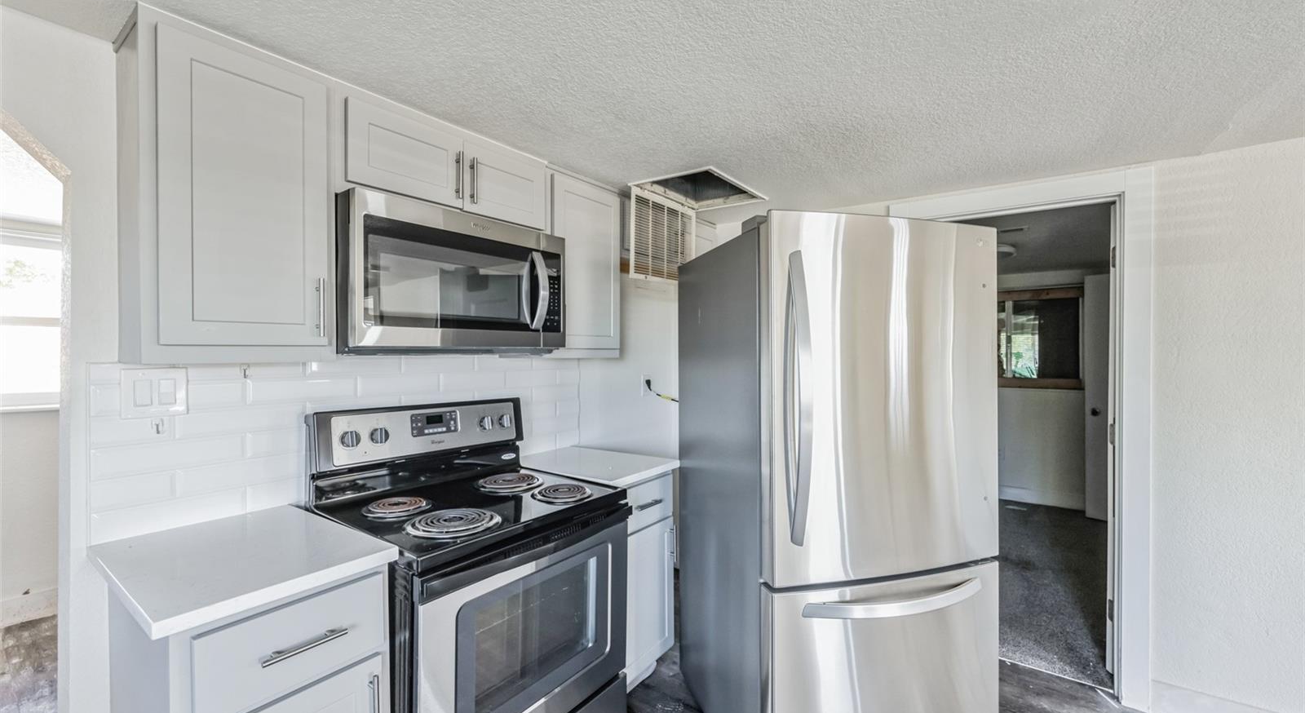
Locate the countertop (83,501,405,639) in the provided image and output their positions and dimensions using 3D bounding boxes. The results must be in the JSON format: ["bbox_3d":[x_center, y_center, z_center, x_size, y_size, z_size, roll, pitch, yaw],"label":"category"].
[{"bbox_3d":[-0.968,0.464,1.196,0.632,0.028,0.414,-1,0,35],"label":"countertop"}]

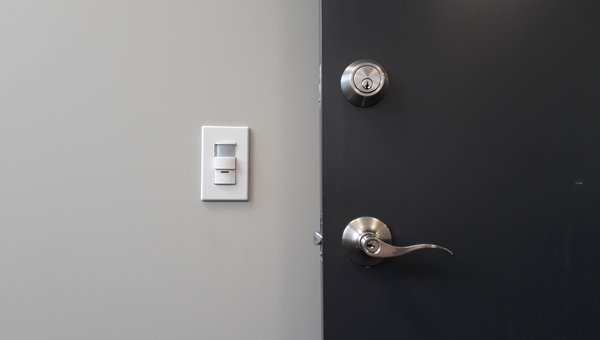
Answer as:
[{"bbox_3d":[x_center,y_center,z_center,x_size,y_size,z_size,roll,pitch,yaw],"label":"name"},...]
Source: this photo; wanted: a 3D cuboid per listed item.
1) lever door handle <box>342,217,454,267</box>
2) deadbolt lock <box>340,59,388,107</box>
[{"bbox_3d":[0.121,0.092,0.582,0.131,0.066,0.060,0,-4,0],"label":"lever door handle"},{"bbox_3d":[0.087,-0.117,0.613,0.065,0.065,0.025,0,-4,0],"label":"deadbolt lock"}]

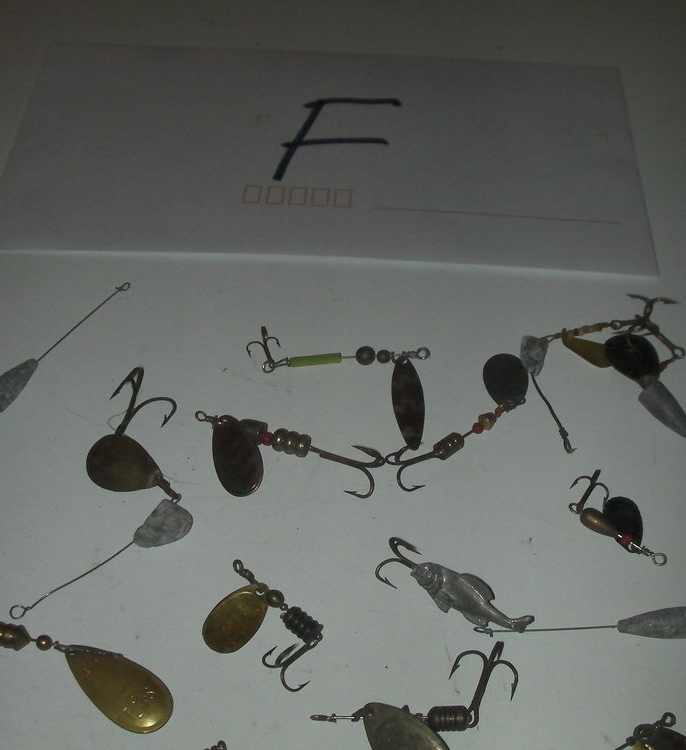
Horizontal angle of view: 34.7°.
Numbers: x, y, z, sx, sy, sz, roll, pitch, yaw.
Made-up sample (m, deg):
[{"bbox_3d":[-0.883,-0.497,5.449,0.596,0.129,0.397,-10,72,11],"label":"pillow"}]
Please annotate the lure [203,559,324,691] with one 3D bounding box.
[{"bbox_3d":[-0.018,0.060,0.272,0.032,0.010,0.025,20,54,15],"label":"lure"}]

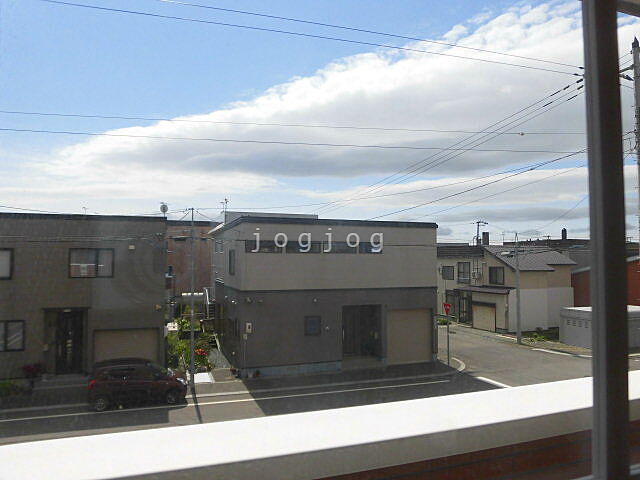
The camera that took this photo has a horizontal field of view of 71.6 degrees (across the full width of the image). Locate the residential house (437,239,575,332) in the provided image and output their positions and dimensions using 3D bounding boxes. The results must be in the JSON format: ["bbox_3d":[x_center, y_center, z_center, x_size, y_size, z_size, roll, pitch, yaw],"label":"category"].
[{"bbox_3d":[15.127,3.856,37.479,6.600,6.600,9.600,1,-4,-18],"label":"residential house"}]

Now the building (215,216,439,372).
[{"bbox_3d":[-0.527,2.888,26.753,10.250,7.100,10.800,1,-3,-20],"label":"building"}]

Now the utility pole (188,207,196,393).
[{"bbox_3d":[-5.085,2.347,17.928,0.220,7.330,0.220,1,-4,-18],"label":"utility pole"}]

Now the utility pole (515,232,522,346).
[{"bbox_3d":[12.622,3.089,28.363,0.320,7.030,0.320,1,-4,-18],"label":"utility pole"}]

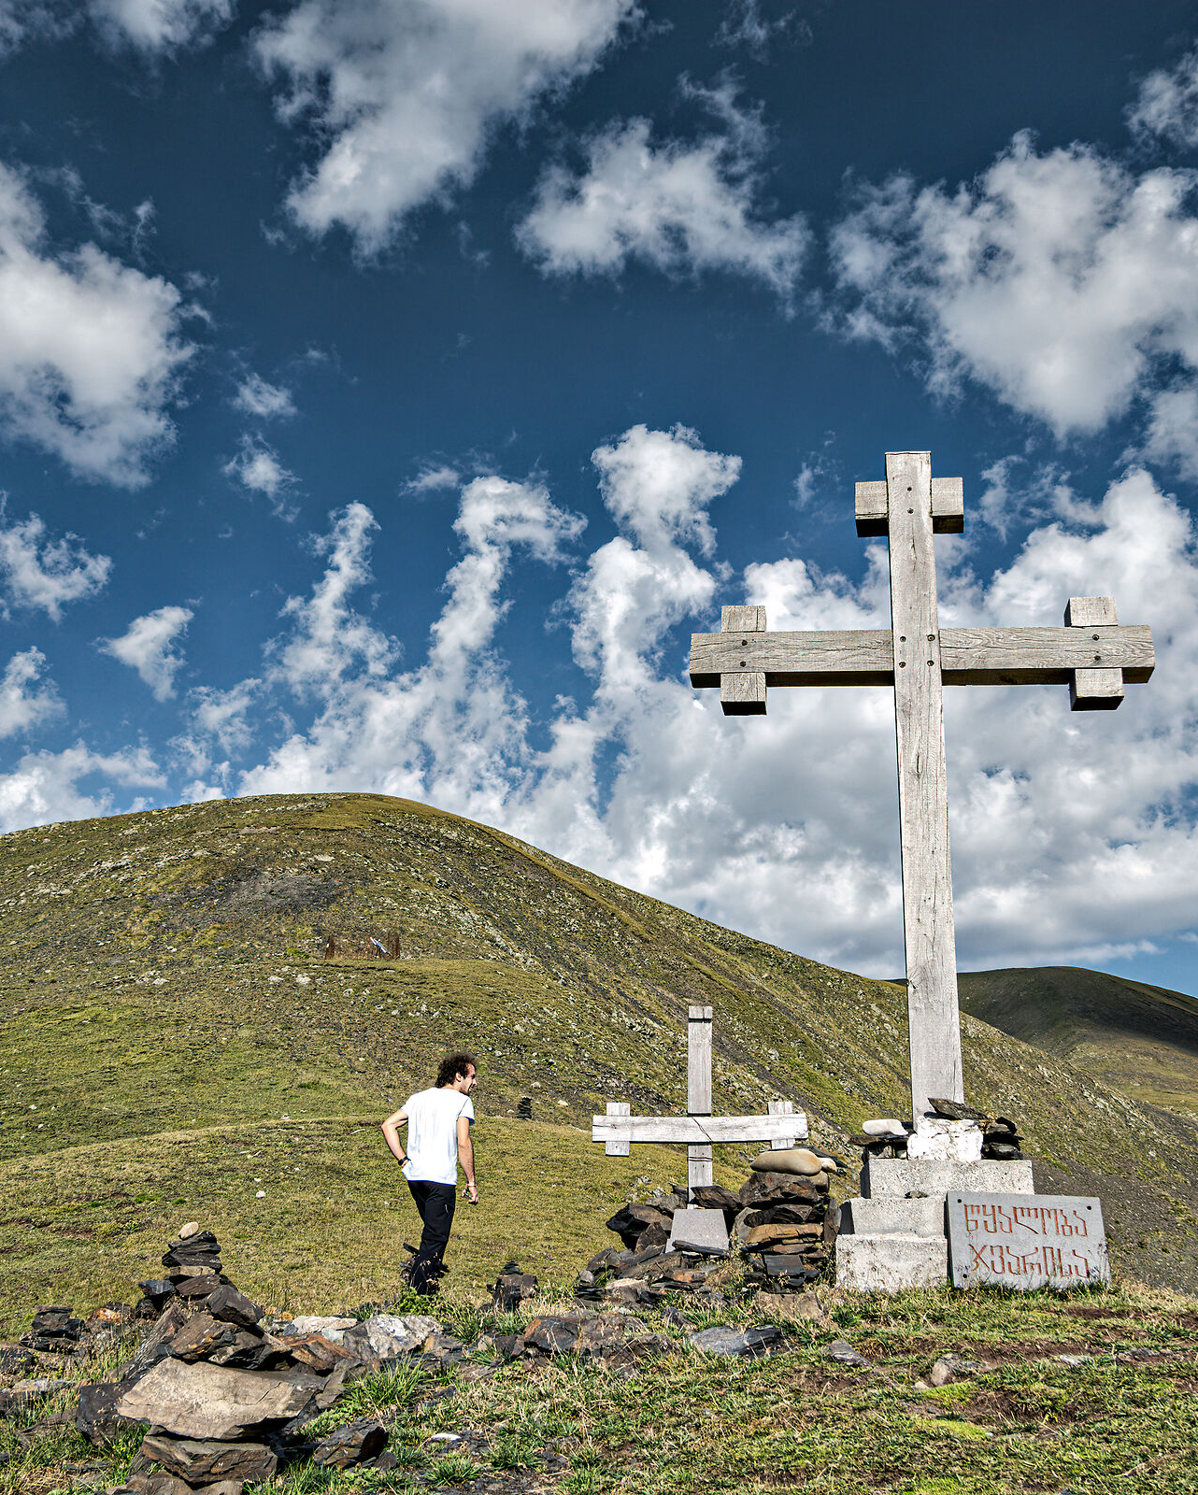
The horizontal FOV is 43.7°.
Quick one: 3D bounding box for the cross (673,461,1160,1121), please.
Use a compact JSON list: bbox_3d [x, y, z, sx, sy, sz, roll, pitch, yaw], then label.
[{"bbox_3d":[2.106,0.150,9.730,2.998,4.512,0.289,-1,-19,6],"label":"cross"}]

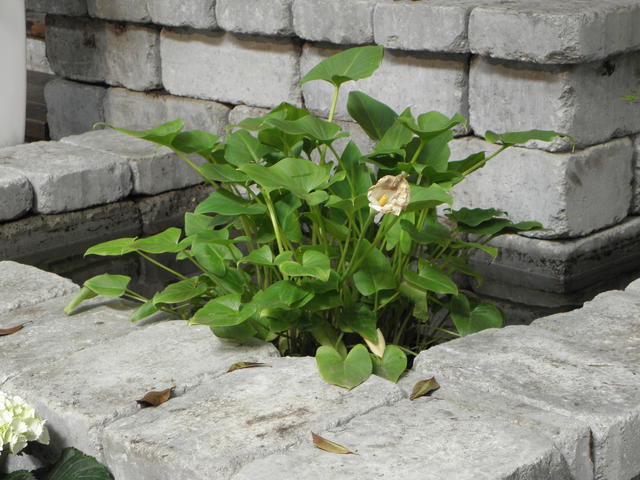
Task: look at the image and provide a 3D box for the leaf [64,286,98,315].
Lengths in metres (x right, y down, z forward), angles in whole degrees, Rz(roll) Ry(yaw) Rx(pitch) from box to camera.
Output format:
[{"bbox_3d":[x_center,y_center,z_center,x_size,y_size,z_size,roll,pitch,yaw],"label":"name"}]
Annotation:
[{"bbox_3d":[-0.375,0.094,2.240,0.050,0.042,0.030,-7,16,-20],"label":"leaf"}]

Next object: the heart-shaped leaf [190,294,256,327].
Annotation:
[{"bbox_3d":[-0.137,0.100,2.020,0.088,0.022,0.064,-15,33,-22],"label":"heart-shaped leaf"}]

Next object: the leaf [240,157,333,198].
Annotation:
[{"bbox_3d":[-0.049,-0.090,2.080,0.122,0.033,0.088,10,32,13],"label":"leaf"}]

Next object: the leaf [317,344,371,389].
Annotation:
[{"bbox_3d":[0.033,0.170,1.910,0.073,0.018,0.076,-3,43,-6],"label":"leaf"}]

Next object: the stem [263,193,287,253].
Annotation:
[{"bbox_3d":[-0.073,-0.026,2.300,0.009,0.102,0.009,-18,12,0],"label":"stem"}]

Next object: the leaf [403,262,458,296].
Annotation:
[{"bbox_3d":[0.179,0.063,2.300,0.095,0.018,0.062,28,36,20],"label":"leaf"}]

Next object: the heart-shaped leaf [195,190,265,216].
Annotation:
[{"bbox_3d":[-0.150,-0.063,2.380,0.118,0.022,0.075,-13,31,-11],"label":"heart-shaped leaf"}]

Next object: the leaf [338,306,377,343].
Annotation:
[{"bbox_3d":[0.054,0.120,2.040,0.045,0.045,0.050,-10,17,-29],"label":"leaf"}]

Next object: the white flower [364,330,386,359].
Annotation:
[{"bbox_3d":[0.078,0.145,2.000,0.030,0.041,0.025,-4,15,-11],"label":"white flower"}]

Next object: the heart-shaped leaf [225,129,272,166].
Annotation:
[{"bbox_3d":[-0.112,-0.142,2.230,0.066,0.072,0.020,-24,-24,3],"label":"heart-shaped leaf"}]

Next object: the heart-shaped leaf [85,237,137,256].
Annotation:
[{"bbox_3d":[-0.344,0.011,2.340,0.083,0.030,0.060,-5,15,-13],"label":"heart-shaped leaf"}]

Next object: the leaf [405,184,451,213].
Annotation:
[{"bbox_3d":[0.159,-0.064,2.150,0.080,0.028,0.070,7,19,4],"label":"leaf"}]

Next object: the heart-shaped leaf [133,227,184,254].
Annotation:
[{"bbox_3d":[-0.273,0.000,2.400,0.080,0.020,0.065,-17,31,-12],"label":"heart-shaped leaf"}]

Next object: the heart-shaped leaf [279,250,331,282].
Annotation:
[{"bbox_3d":[-0.024,0.038,2.050,0.065,0.025,0.062,-21,42,-36],"label":"heart-shaped leaf"}]

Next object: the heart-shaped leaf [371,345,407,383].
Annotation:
[{"bbox_3d":[0.089,0.161,1.850,0.046,0.015,0.053,-9,49,-7],"label":"heart-shaped leaf"}]

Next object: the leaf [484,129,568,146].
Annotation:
[{"bbox_3d":[0.358,-0.179,2.480,0.145,0.018,0.090,4,13,6],"label":"leaf"}]

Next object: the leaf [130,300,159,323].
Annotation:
[{"bbox_3d":[-0.286,0.116,2.320,0.052,0.012,0.035,-31,37,-24],"label":"leaf"}]

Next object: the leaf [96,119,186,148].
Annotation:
[{"bbox_3d":[-0.280,-0.168,2.220,0.128,0.030,0.085,1,15,-3],"label":"leaf"}]

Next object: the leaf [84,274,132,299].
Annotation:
[{"bbox_3d":[-0.352,0.077,2.360,0.075,0.020,0.062,-13,31,-10],"label":"leaf"}]

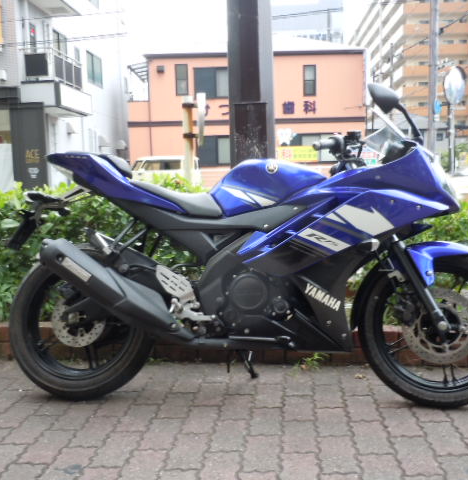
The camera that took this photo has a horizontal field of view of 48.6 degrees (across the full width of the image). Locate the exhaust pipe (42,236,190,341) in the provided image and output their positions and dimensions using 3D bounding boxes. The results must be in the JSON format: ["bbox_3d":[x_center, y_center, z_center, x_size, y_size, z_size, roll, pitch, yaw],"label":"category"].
[{"bbox_3d":[-0.421,0.175,1.814,0.600,0.145,0.125,32,1,7],"label":"exhaust pipe"}]

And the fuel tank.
[{"bbox_3d":[0.135,-0.197,1.973,0.440,0.230,0.290,-1,-3,6],"label":"fuel tank"}]

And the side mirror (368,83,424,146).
[{"bbox_3d":[0.540,-0.415,1.713,0.200,0.170,0.210,-1,-3,6],"label":"side mirror"}]

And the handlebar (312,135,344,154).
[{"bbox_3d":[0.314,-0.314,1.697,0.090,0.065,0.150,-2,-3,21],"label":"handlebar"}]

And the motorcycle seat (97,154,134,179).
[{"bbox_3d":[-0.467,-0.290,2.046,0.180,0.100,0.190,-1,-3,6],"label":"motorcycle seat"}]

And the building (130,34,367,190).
[{"bbox_3d":[0.626,-5.445,24.000,9.400,6.800,8.000,-1,7,2],"label":"building"}]

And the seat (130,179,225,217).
[{"bbox_3d":[-0.217,-0.157,2.011,0.380,0.150,0.260,-1,-3,6],"label":"seat"}]

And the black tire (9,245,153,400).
[{"bbox_3d":[-0.599,0.315,2.028,0.610,0.610,0.130,-1,-3,6],"label":"black tire"}]

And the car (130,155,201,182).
[{"bbox_3d":[-2.808,-1.871,17.000,3.450,1.530,1.500,-4,7,-19],"label":"car"}]

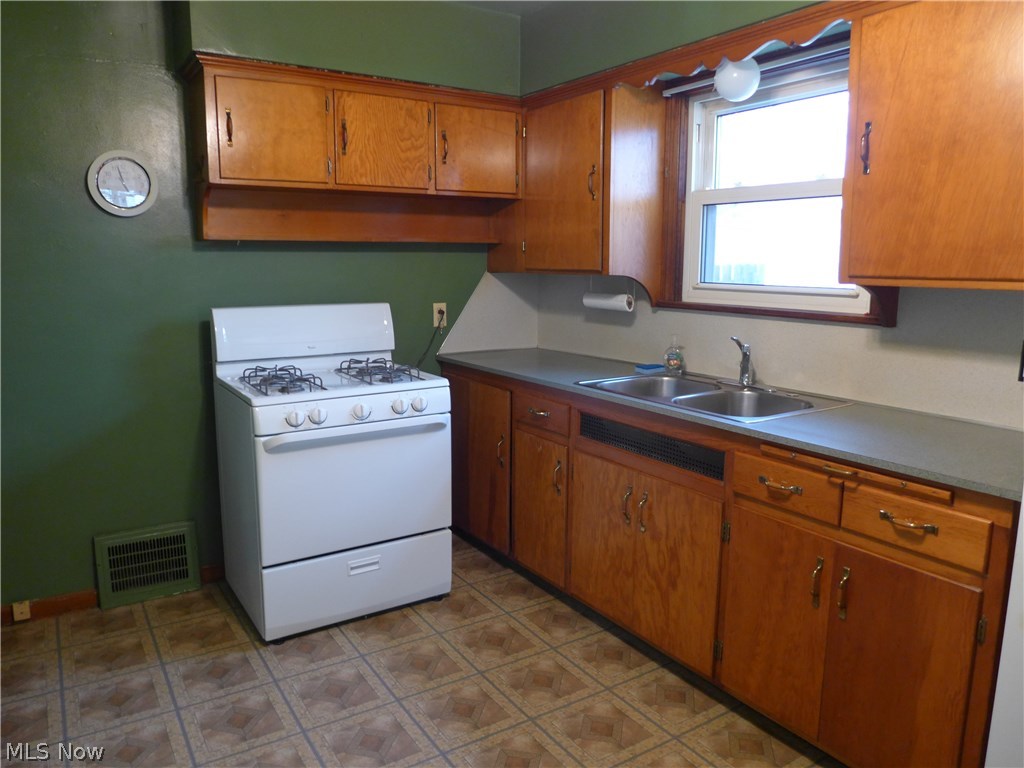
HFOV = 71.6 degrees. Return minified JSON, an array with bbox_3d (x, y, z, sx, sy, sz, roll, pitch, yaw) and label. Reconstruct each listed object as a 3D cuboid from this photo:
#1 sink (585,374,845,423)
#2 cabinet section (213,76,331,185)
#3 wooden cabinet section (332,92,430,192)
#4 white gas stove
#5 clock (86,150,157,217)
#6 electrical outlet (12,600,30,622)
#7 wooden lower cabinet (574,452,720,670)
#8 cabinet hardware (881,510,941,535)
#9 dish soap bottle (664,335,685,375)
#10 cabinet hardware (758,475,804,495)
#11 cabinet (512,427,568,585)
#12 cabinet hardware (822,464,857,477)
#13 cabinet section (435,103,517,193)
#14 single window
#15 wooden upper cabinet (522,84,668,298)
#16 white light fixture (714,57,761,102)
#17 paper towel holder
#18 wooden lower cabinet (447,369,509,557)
[{"bbox_3d":[0.692,0.114,2.561,0.543,0.178,0.779,-5,11,-33],"label":"sink"},{"bbox_3d":[-0.996,-1.003,2.884,0.425,0.375,0.280,-6,12,-33],"label":"cabinet section"},{"bbox_3d":[-0.616,-1.048,3.129,0.427,0.375,0.280,-6,12,-33],"label":"wooden cabinet section"},{"bbox_3d":[-0.749,0.292,2.970,0.765,1.200,0.670,-5,11,-32],"label":"white gas stove"},{"bbox_3d":[-1.463,-0.752,2.667,0.237,0.237,0.041,-5,11,-33],"label":"clock"},{"bbox_3d":[-1.855,0.864,2.689,0.053,0.075,0.025,-5,11,-33],"label":"electrical outlet"},{"bbox_3d":[0.673,0.557,2.603,0.603,0.563,0.722,-5,11,-33],"label":"wooden lower cabinet"},{"bbox_3d":[0.909,0.322,1.633,0.029,0.021,0.133,-5,11,-33],"label":"cabinet hardware"},{"bbox_3d":[0.688,-0.124,3.001,0.076,0.166,0.055,5,10,24],"label":"dish soap bottle"},{"bbox_3d":[0.713,0.274,1.898,0.032,0.030,0.129,-5,11,-32],"label":"cabinet hardware"},{"bbox_3d":[0.342,0.490,3.085,0.570,0.590,0.390,-5,11,-32],"label":"cabinet"},{"bbox_3d":[0.813,0.214,1.758,0.025,0.011,0.089,-5,11,-33],"label":"cabinet hardware"},{"bbox_3d":[-0.230,-1.092,3.378,0.430,0.375,0.280,-6,12,-33],"label":"cabinet section"},{"bbox_3d":[0.970,-0.695,2.632,0.085,0.815,0.840,-5,11,-32],"label":"single window"},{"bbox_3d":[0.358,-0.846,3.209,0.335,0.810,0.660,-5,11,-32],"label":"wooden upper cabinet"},{"bbox_3d":[0.783,-1.059,2.465,0.141,0.141,0.141,1,9,0],"label":"white light fixture"},{"bbox_3d":[0.418,-0.398,3.110,0.077,0.152,0.301,-5,11,-33],"label":"paper towel holder"},{"bbox_3d":[0.073,0.344,3.512,0.590,0.760,0.600,-5,11,-32],"label":"wooden lower cabinet"}]

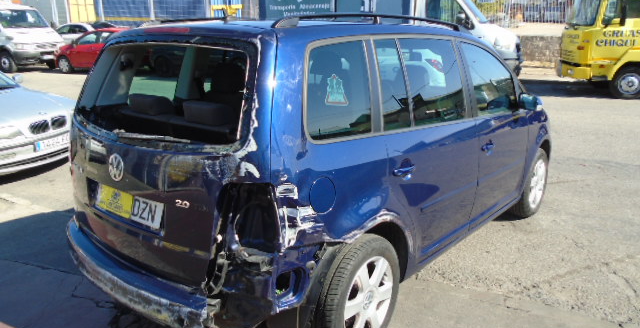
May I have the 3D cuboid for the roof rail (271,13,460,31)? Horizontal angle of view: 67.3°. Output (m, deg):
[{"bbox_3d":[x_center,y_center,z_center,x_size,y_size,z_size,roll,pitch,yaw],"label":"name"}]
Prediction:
[{"bbox_3d":[0.368,-0.738,2.549,0.070,0.100,1.770,13,19,38],"label":"roof rail"}]

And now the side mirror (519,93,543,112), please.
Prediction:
[{"bbox_3d":[1.475,-0.431,3.370,0.195,0.145,0.115,13,19,38],"label":"side mirror"}]

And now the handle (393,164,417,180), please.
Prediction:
[{"bbox_3d":[0.394,0.039,2.241,0.048,0.055,0.195,13,19,38],"label":"handle"}]

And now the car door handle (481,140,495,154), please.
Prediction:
[{"bbox_3d":[1.054,-0.103,3.027,0.048,0.055,0.195,13,19,38],"label":"car door handle"}]

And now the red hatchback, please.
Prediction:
[{"bbox_3d":[-7.000,-3.770,16.100,4.120,1.455,1.730,6,17,18],"label":"red hatchback"}]

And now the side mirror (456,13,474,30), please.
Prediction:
[{"bbox_3d":[3.451,-3.379,11.400,0.250,0.380,0.280,7,17,21],"label":"side mirror"}]

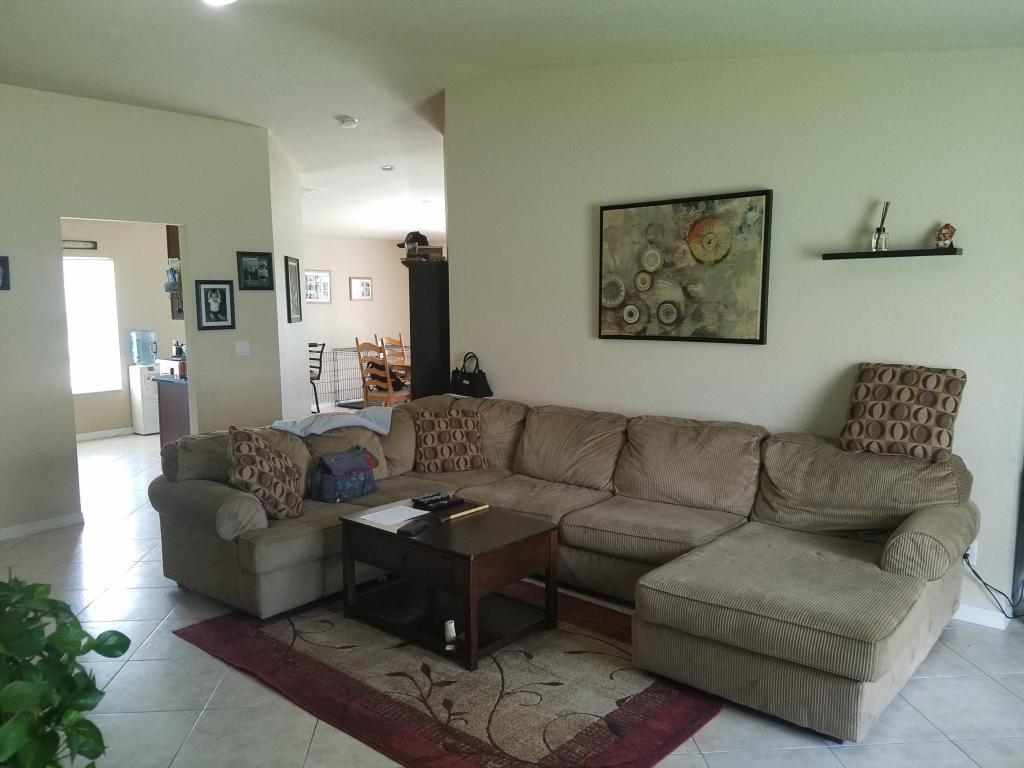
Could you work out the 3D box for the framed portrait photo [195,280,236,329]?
[{"bbox_3d":[-2.327,-0.617,6.042,0.025,0.388,0.315,5,9,40],"label":"framed portrait photo"}]

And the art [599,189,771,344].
[{"bbox_3d":[0.977,-0.660,4.502,1.085,0.824,0.036,5,9,40],"label":"art"}]

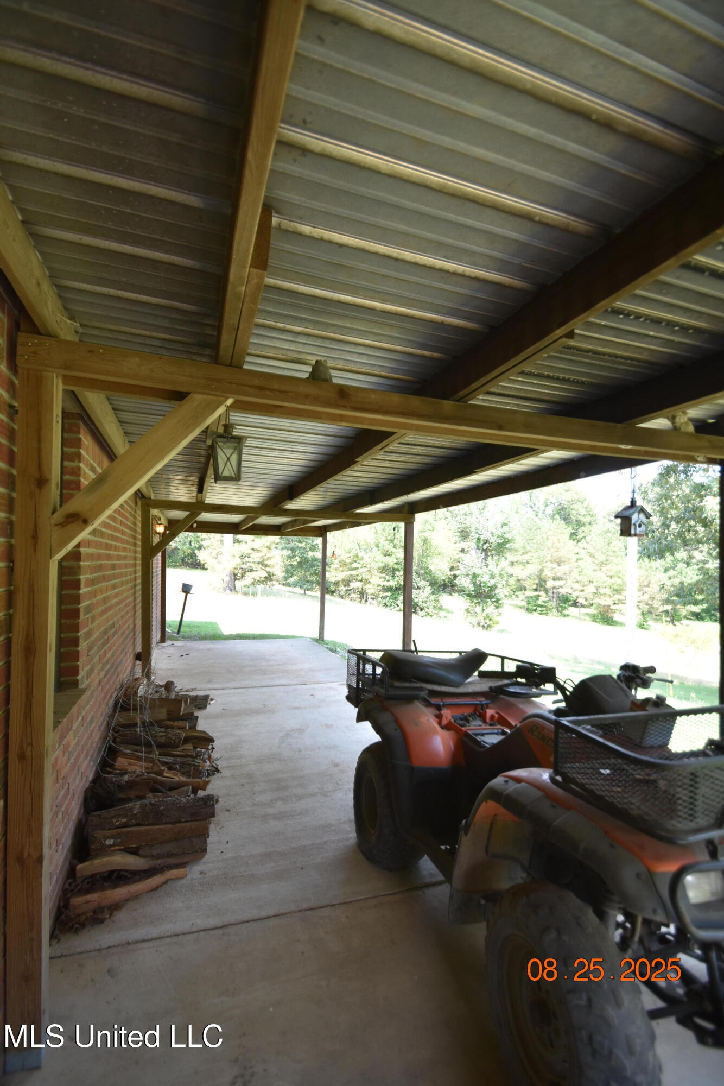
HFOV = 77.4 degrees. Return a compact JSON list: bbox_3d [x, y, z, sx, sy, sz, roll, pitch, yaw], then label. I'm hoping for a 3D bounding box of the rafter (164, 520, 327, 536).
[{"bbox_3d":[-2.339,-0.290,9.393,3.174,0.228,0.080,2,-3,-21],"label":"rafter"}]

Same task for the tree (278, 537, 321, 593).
[{"bbox_3d":[-3.881,1.294,30.096,3.433,4.221,3.433,1,-3,0],"label":"tree"}]

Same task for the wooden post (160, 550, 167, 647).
[{"bbox_3d":[-3.842,0.852,8.777,0.090,2.146,0.090,2,-3,-21],"label":"wooden post"}]

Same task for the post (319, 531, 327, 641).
[{"bbox_3d":[-0.829,0.936,9.914,0.090,2.370,0.090,2,-3,-21],"label":"post"}]

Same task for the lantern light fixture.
[{"bbox_3d":[-0.480,-0.347,1.625,0.100,0.240,0.100,1,-3,0],"label":"lantern light fixture"}]

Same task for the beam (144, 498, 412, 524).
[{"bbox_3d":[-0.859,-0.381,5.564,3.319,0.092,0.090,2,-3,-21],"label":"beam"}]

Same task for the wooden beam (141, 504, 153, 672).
[{"bbox_3d":[-2.360,0.624,4.955,0.090,2.100,0.090,2,-3,-21],"label":"wooden beam"}]

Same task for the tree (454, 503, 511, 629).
[{"bbox_3d":[5.383,0.957,20.130,2.477,5.704,2.477,1,-3,0],"label":"tree"}]

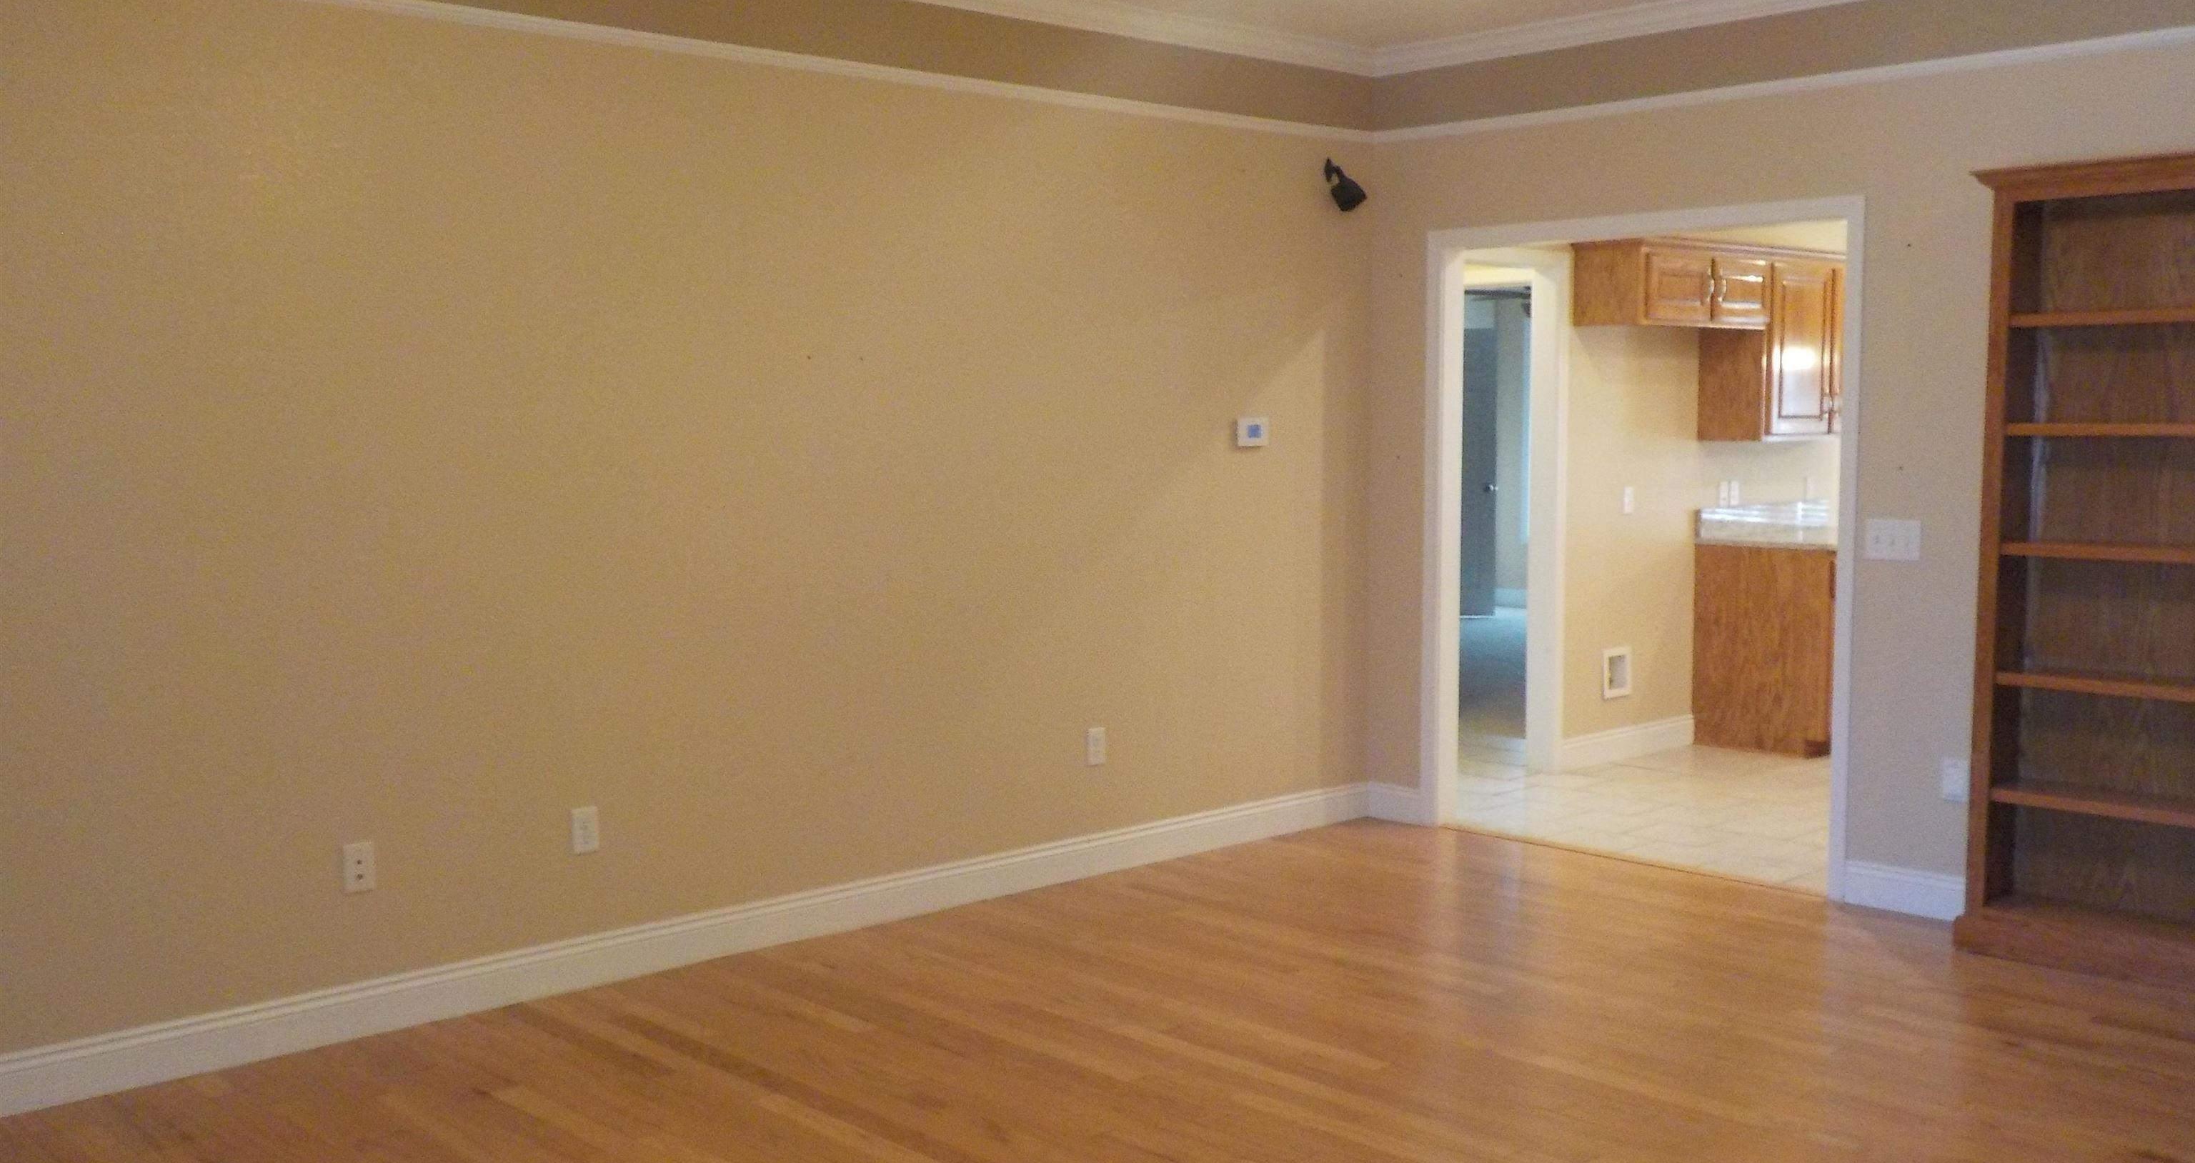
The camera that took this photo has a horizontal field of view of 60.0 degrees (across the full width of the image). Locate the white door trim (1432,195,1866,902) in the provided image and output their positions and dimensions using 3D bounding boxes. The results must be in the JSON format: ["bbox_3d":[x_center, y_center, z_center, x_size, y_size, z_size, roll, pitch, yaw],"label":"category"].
[{"bbox_3d":[1.738,-0.127,6.202,1.527,2.096,0.155,5,7,44],"label":"white door trim"}]

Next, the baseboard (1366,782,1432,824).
[{"bbox_3d":[1.071,0.805,6.856,0.245,0.129,0.018,5,7,44],"label":"baseboard"}]

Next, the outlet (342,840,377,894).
[{"bbox_3d":[-1.750,0.681,4.517,0.070,0.114,0.010,-5,7,-41],"label":"outlet"}]

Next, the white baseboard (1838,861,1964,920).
[{"bbox_3d":[2.374,0.913,5.577,0.375,0.129,0.018,5,7,44],"label":"white baseboard"}]

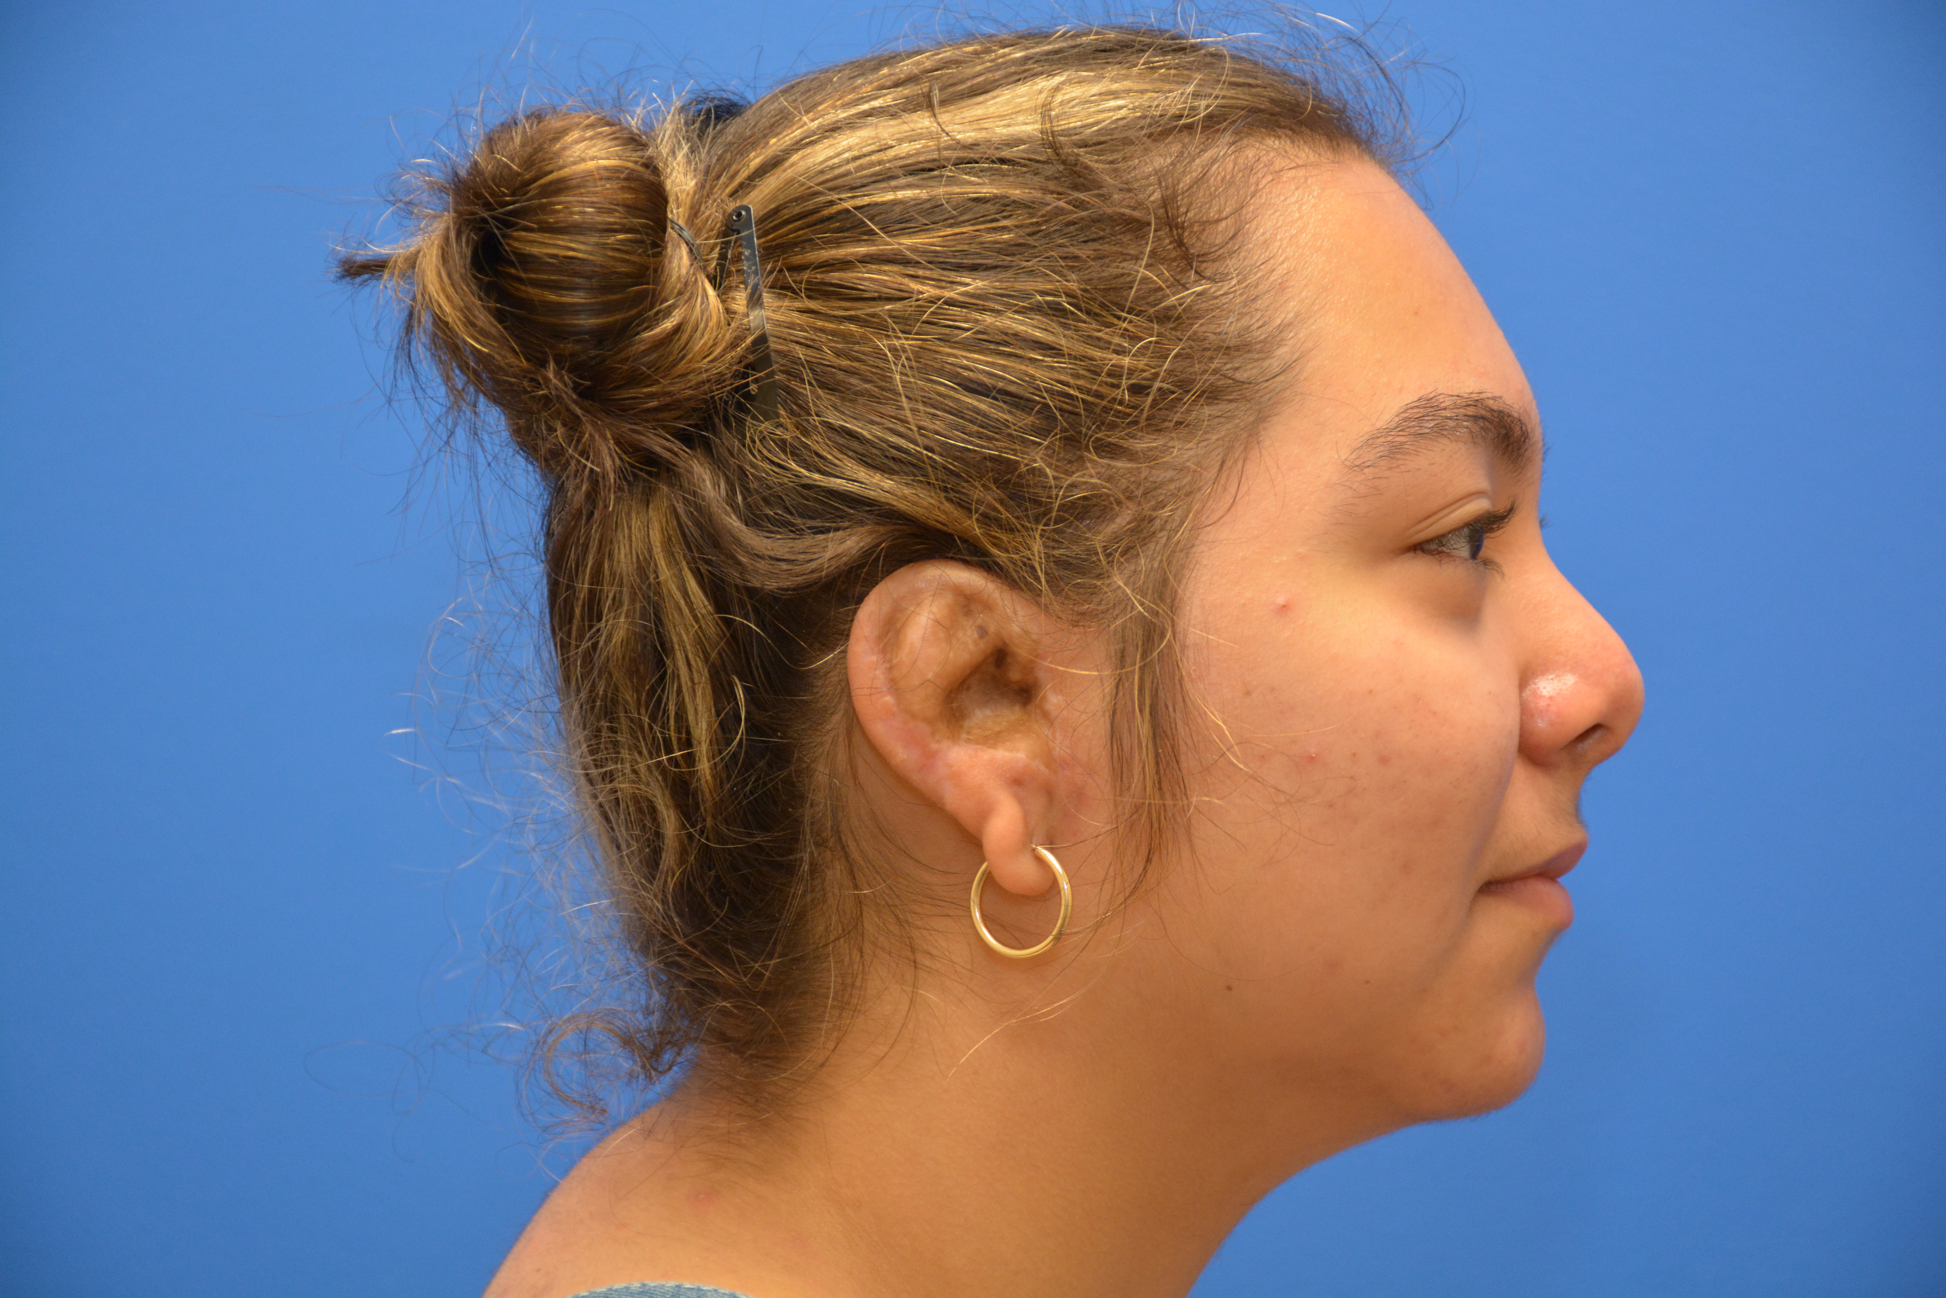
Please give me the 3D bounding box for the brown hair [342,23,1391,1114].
[{"bbox_3d":[-0.021,-0.016,1.260,0.203,0.211,0.168,0,0,7],"label":"brown hair"}]

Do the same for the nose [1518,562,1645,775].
[{"bbox_3d":[0.116,0.004,1.243,0.025,0.042,0.036,0,0,7],"label":"nose"}]

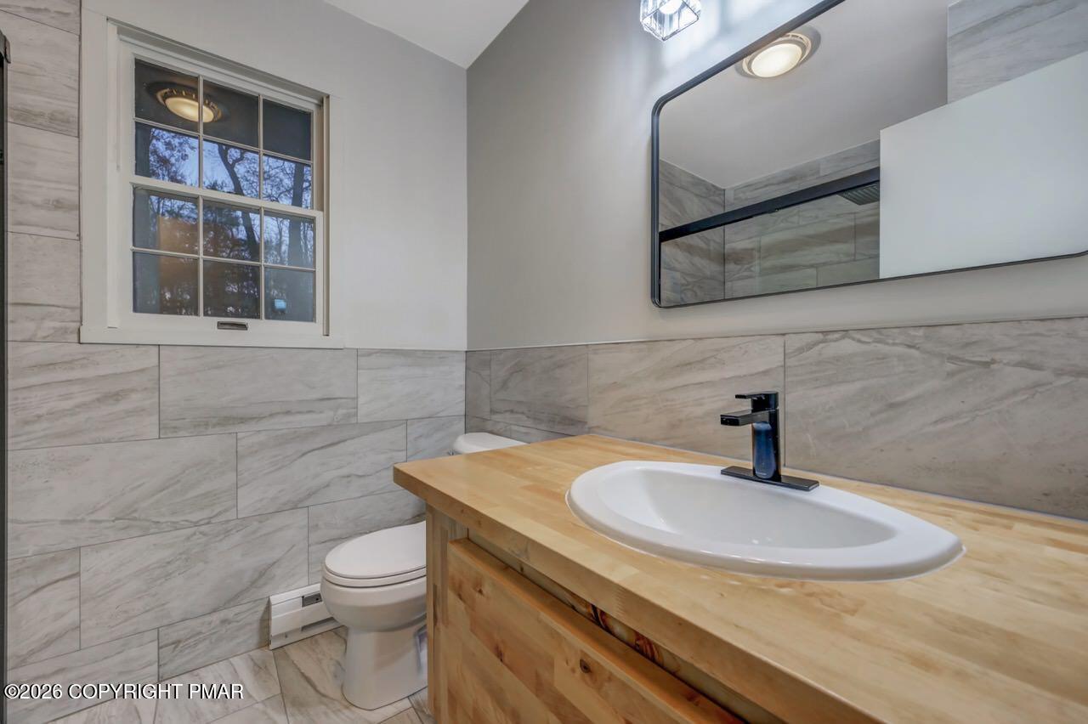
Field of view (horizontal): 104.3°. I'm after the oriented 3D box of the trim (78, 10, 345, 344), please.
[{"bbox_3d":[-1.111,-0.557,1.501,0.727,1.004,0.050,1,-1,-38],"label":"trim"}]

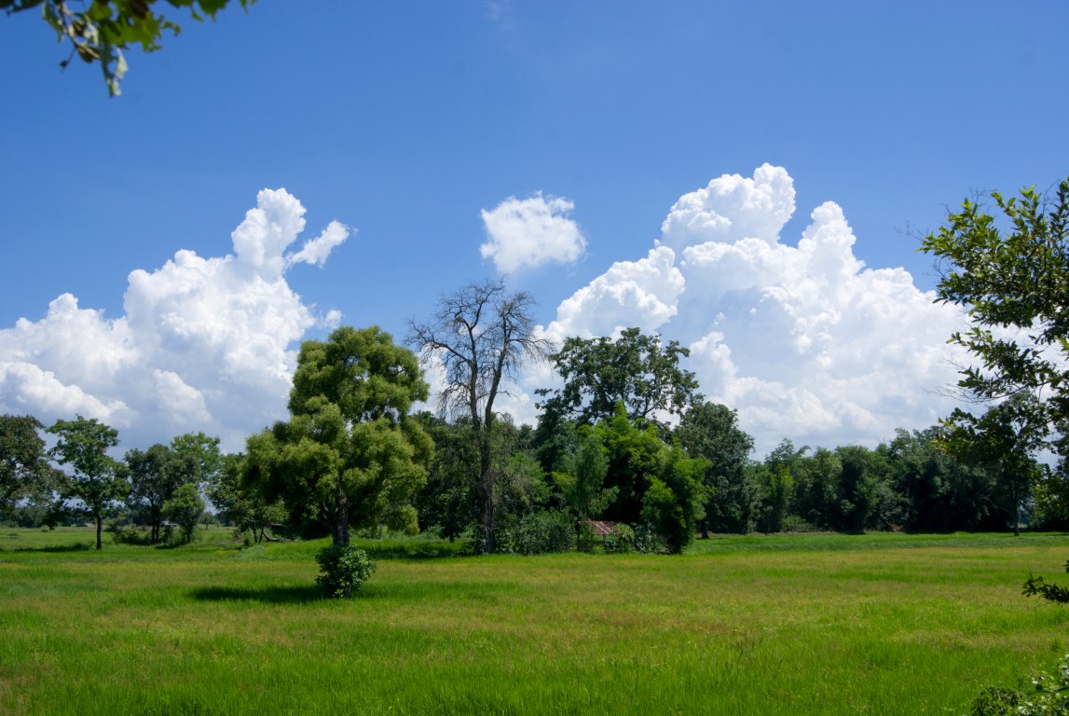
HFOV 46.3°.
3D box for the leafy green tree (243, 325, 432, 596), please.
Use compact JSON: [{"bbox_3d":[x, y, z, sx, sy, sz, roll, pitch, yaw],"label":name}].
[{"bbox_3d":[-5.827,2.982,37.000,5.630,8.020,5.350,0,-7,0],"label":"leafy green tree"}]

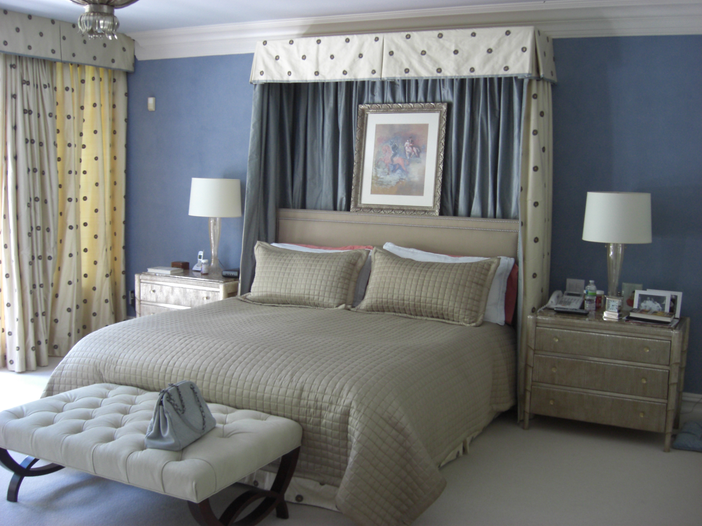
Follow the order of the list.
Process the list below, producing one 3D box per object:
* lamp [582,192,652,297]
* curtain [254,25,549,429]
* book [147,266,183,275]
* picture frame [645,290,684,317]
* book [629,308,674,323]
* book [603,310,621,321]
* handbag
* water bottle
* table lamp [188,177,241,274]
[{"bbox_3d":[1.686,-0.060,4.905,0.419,0.786,0.419,5,9,27],"label":"lamp"},{"bbox_3d":[0.283,-0.291,5.478,2.115,2.513,0.537,5,9,27],"label":"curtain"},{"bbox_3d":[-1.534,0.062,6.402,0.237,0.028,0.177,5,9,25],"label":"book"},{"bbox_3d":[1.983,0.260,4.908,0.219,0.166,0.021,5,-1,27],"label":"picture frame"},{"bbox_3d":[1.845,0.321,4.716,0.248,0.026,0.139,7,10,38],"label":"book"},{"bbox_3d":[1.639,0.325,4.798,0.100,0.051,0.128,5,9,27],"label":"book"},{"bbox_3d":[-0.748,0.656,3.425,0.158,0.243,0.353,3,8,14],"label":"handbag"},{"bbox_3d":[1.575,0.214,5.058,0.069,0.199,0.069,5,9,27],"label":"water bottle"},{"bbox_3d":[-1.103,-0.297,6.280,0.419,0.786,0.419,1,8,0],"label":"table lamp"}]

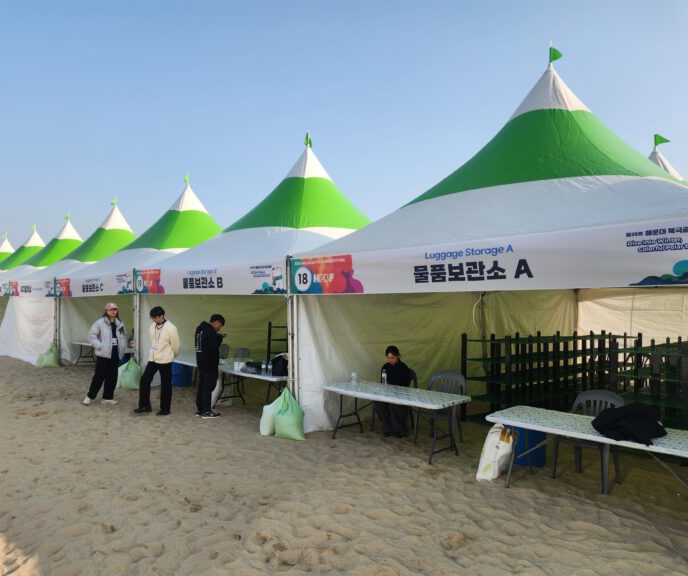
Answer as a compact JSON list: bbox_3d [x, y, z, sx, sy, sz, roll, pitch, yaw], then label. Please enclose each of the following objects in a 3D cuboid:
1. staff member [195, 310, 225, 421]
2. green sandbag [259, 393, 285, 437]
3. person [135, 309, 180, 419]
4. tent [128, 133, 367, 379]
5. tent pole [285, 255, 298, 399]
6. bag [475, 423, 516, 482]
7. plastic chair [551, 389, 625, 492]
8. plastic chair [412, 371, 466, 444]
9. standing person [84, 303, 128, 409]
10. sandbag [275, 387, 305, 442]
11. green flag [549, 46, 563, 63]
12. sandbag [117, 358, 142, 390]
[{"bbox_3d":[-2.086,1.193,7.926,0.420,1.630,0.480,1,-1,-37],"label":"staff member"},{"bbox_3d":[-0.967,1.704,6.900,0.310,0.560,0.260,-1,0,24],"label":"green sandbag"},{"bbox_3d":[-2.960,1.167,8.100,0.560,1.700,0.440,-1,0,18],"label":"person"},{"bbox_3d":[-0.768,-0.589,10.580,5.080,5.160,5.100,-1,0,45],"label":"tent"},{"bbox_3d":[-0.710,0.765,6.970,0.170,2.430,0.100,-1,0,45],"label":"tent pole"},{"bbox_3d":[1.555,1.678,5.220,0.260,0.550,0.250,10,0,27],"label":"bag"},{"bbox_3d":[2.446,1.490,5.074,0.540,0.860,0.550,1,-1,-37],"label":"plastic chair"},{"bbox_3d":[1.226,1.516,6.408,0.550,0.860,0.540,-1,-1,35],"label":"plastic chair"},{"bbox_3d":[-4.140,1.149,8.820,0.640,1.730,0.400,-1,0,-38],"label":"standing person"},{"bbox_3d":[-0.724,1.674,6.780,0.350,0.640,0.280,-1,0,24],"label":"sandbag"},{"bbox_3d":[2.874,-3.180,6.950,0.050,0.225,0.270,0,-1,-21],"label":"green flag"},{"bbox_3d":[-4.325,1.714,10.271,0.500,0.620,0.380,0,-1,-23],"label":"sandbag"}]

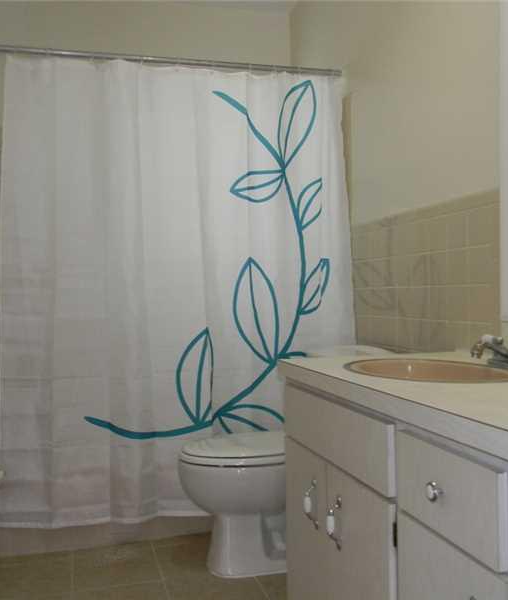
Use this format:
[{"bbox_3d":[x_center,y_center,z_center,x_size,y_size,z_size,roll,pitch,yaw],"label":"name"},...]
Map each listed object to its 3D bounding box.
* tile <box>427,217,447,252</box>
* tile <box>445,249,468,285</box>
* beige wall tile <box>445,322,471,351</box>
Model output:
[{"bbox_3d":[0.588,-0.207,2.062,0.010,0.108,0.108,-1,0,-16],"label":"tile"},{"bbox_3d":[0.623,-0.098,1.977,0.010,0.109,0.109,-1,1,-16],"label":"tile"},{"bbox_3d":[0.623,0.122,1.959,0.010,0.108,0.108,-1,0,-16],"label":"beige wall tile"}]

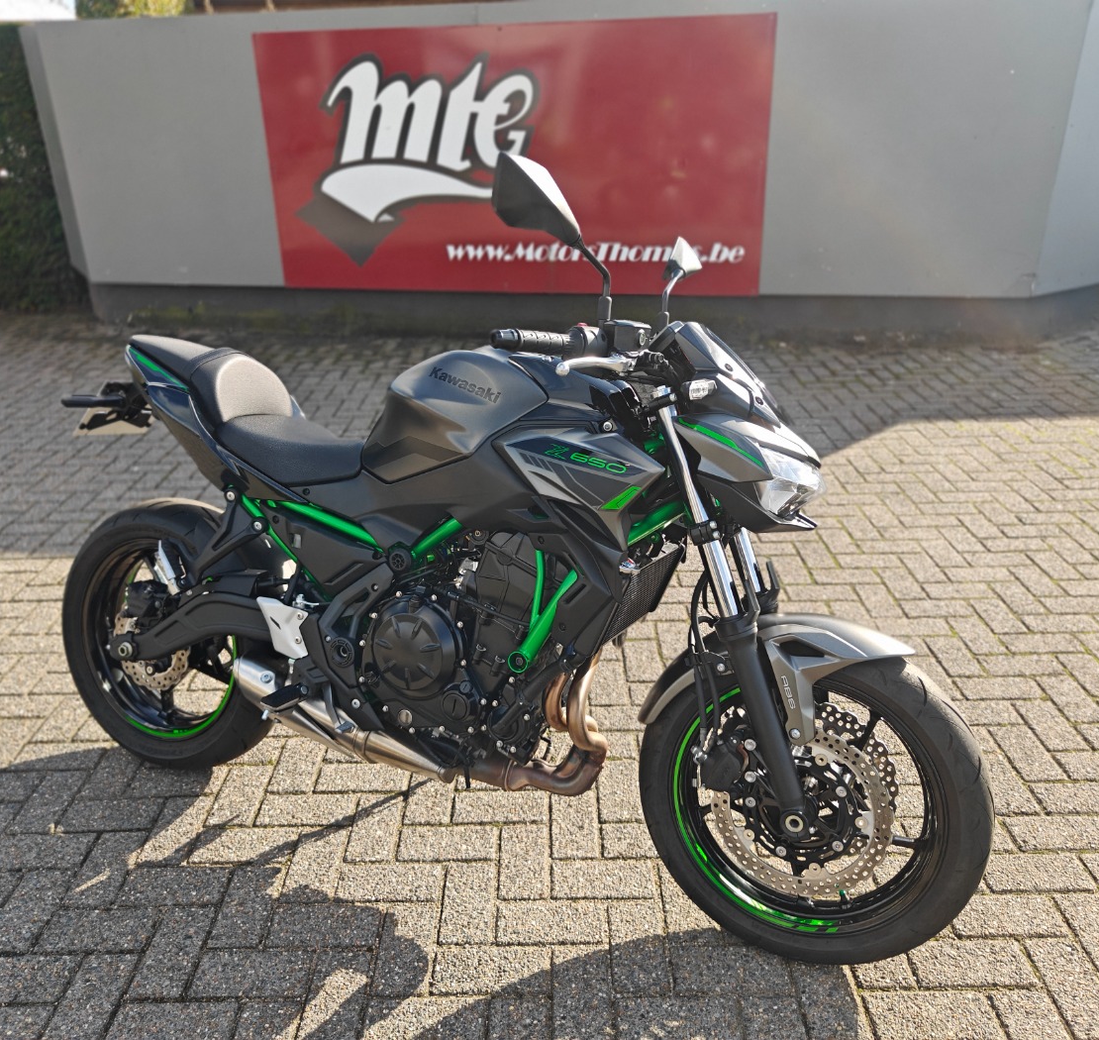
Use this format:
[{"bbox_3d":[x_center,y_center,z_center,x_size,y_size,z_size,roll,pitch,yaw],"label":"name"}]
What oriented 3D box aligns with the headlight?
[{"bbox_3d":[0.401,-0.068,1.613,0.110,0.120,0.190,9,11,20],"label":"headlight"}]

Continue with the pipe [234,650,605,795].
[{"bbox_3d":[-0.247,0.348,1.906,0.760,0.308,0.320,9,12,22],"label":"pipe"}]

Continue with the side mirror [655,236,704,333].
[{"bbox_3d":[0.262,-0.470,1.956,0.085,0.215,0.300,6,10,5],"label":"side mirror"}]

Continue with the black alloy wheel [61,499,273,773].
[{"bbox_3d":[-0.847,0.256,2.192,0.624,0.624,0.160,9,12,22],"label":"black alloy wheel"}]

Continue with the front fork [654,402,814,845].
[{"bbox_3d":[0.344,0.135,1.665,0.120,0.775,0.270,-17,1,23],"label":"front fork"}]

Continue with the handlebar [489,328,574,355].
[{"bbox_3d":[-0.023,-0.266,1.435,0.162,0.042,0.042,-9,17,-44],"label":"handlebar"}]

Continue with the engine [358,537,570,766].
[{"bbox_3d":[-0.119,0.206,1.868,0.370,0.415,0.390,9,12,22],"label":"engine"}]

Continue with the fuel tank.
[{"bbox_3d":[-0.125,-0.188,1.815,0.380,0.265,0.330,9,12,22],"label":"fuel tank"}]

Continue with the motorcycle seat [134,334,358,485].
[{"bbox_3d":[-0.610,-0.234,2.015,0.700,0.240,0.280,9,12,22],"label":"motorcycle seat"}]

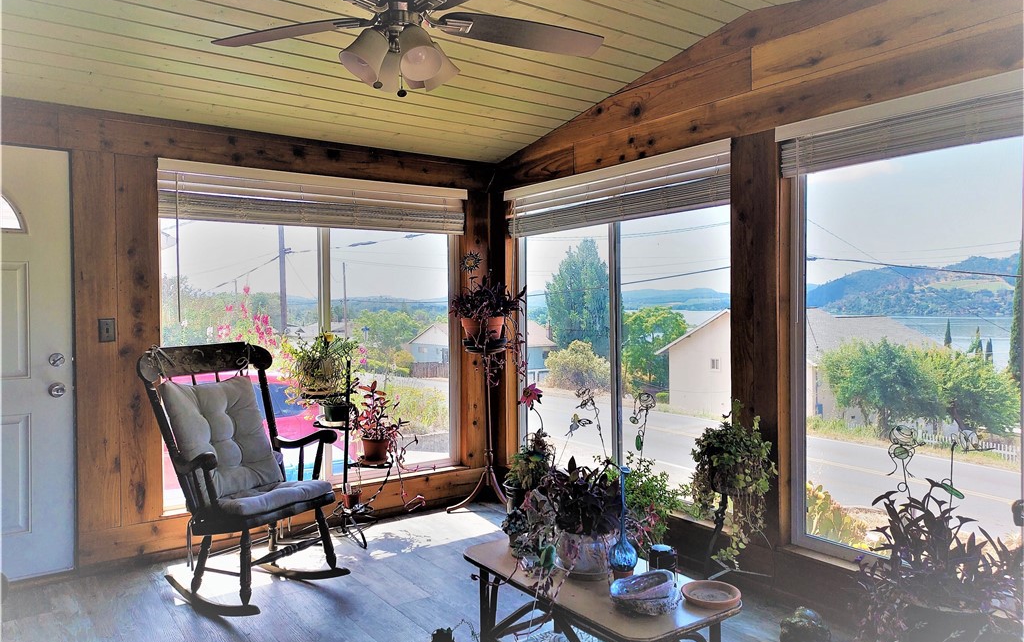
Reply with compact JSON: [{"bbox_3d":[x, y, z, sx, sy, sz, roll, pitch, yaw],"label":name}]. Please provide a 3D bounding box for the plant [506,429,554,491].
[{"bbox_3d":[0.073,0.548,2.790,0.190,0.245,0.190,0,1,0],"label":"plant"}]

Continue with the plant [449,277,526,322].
[{"bbox_3d":[-0.155,-0.136,4.500,0.490,0.285,0.430,0,1,0],"label":"plant"}]

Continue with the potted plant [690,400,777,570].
[{"bbox_3d":[0.905,0.668,2.900,0.350,0.700,0.330,0,1,17],"label":"potted plant"}]

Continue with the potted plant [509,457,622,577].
[{"bbox_3d":[0.195,0.671,2.450,0.380,0.420,0.340,0,1,0],"label":"potted plant"}]

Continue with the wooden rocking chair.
[{"bbox_3d":[-1.228,0.681,3.380,0.720,1.130,0.680,0,1,30],"label":"wooden rocking chair"}]

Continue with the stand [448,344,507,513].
[{"bbox_3d":[-0.156,0.678,4.520,0.430,1.050,0.430,0,1,0],"label":"stand"}]

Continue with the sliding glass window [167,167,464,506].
[{"bbox_3d":[-1.073,0.067,4.207,1.830,1.830,0.110,-1,1,-35],"label":"sliding glass window"}]

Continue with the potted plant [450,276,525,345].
[{"bbox_3d":[-0.157,-0.067,4.540,0.460,0.450,0.410,0,1,-2],"label":"potted plant"}]

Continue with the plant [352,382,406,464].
[{"bbox_3d":[-0.745,0.569,4.020,0.310,0.470,0.290,0,1,-11],"label":"plant"}]

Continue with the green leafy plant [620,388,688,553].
[{"bbox_3d":[0.586,0.699,2.980,0.350,0.800,0.340,0,1,0],"label":"green leafy plant"}]

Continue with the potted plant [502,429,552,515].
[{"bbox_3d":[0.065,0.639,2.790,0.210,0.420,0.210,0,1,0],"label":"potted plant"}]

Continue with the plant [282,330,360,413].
[{"bbox_3d":[-1.085,0.284,4.000,0.420,0.440,0.390,-1,1,-15],"label":"plant"}]

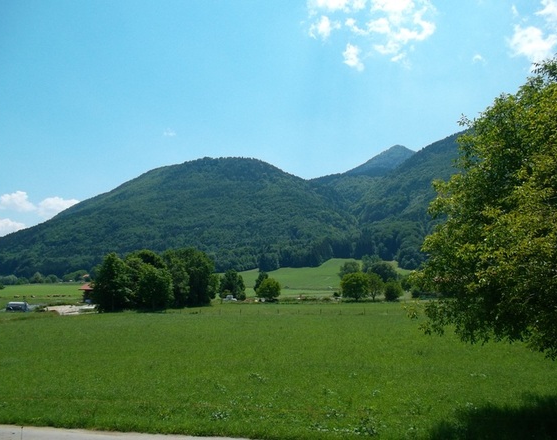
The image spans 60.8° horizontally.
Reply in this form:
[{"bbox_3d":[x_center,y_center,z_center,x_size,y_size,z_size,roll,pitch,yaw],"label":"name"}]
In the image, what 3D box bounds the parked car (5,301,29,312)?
[{"bbox_3d":[-58.831,19.433,107.170,4.500,1.950,1.800,1,-7,-9],"label":"parked car"}]

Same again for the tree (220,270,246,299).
[{"bbox_3d":[-15.214,21.514,157.641,8.500,10.760,8.300,0,-7,0],"label":"tree"}]

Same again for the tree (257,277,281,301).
[{"bbox_3d":[-3.023,22.731,156.467,7.800,7.830,7.700,0,-7,0],"label":"tree"}]

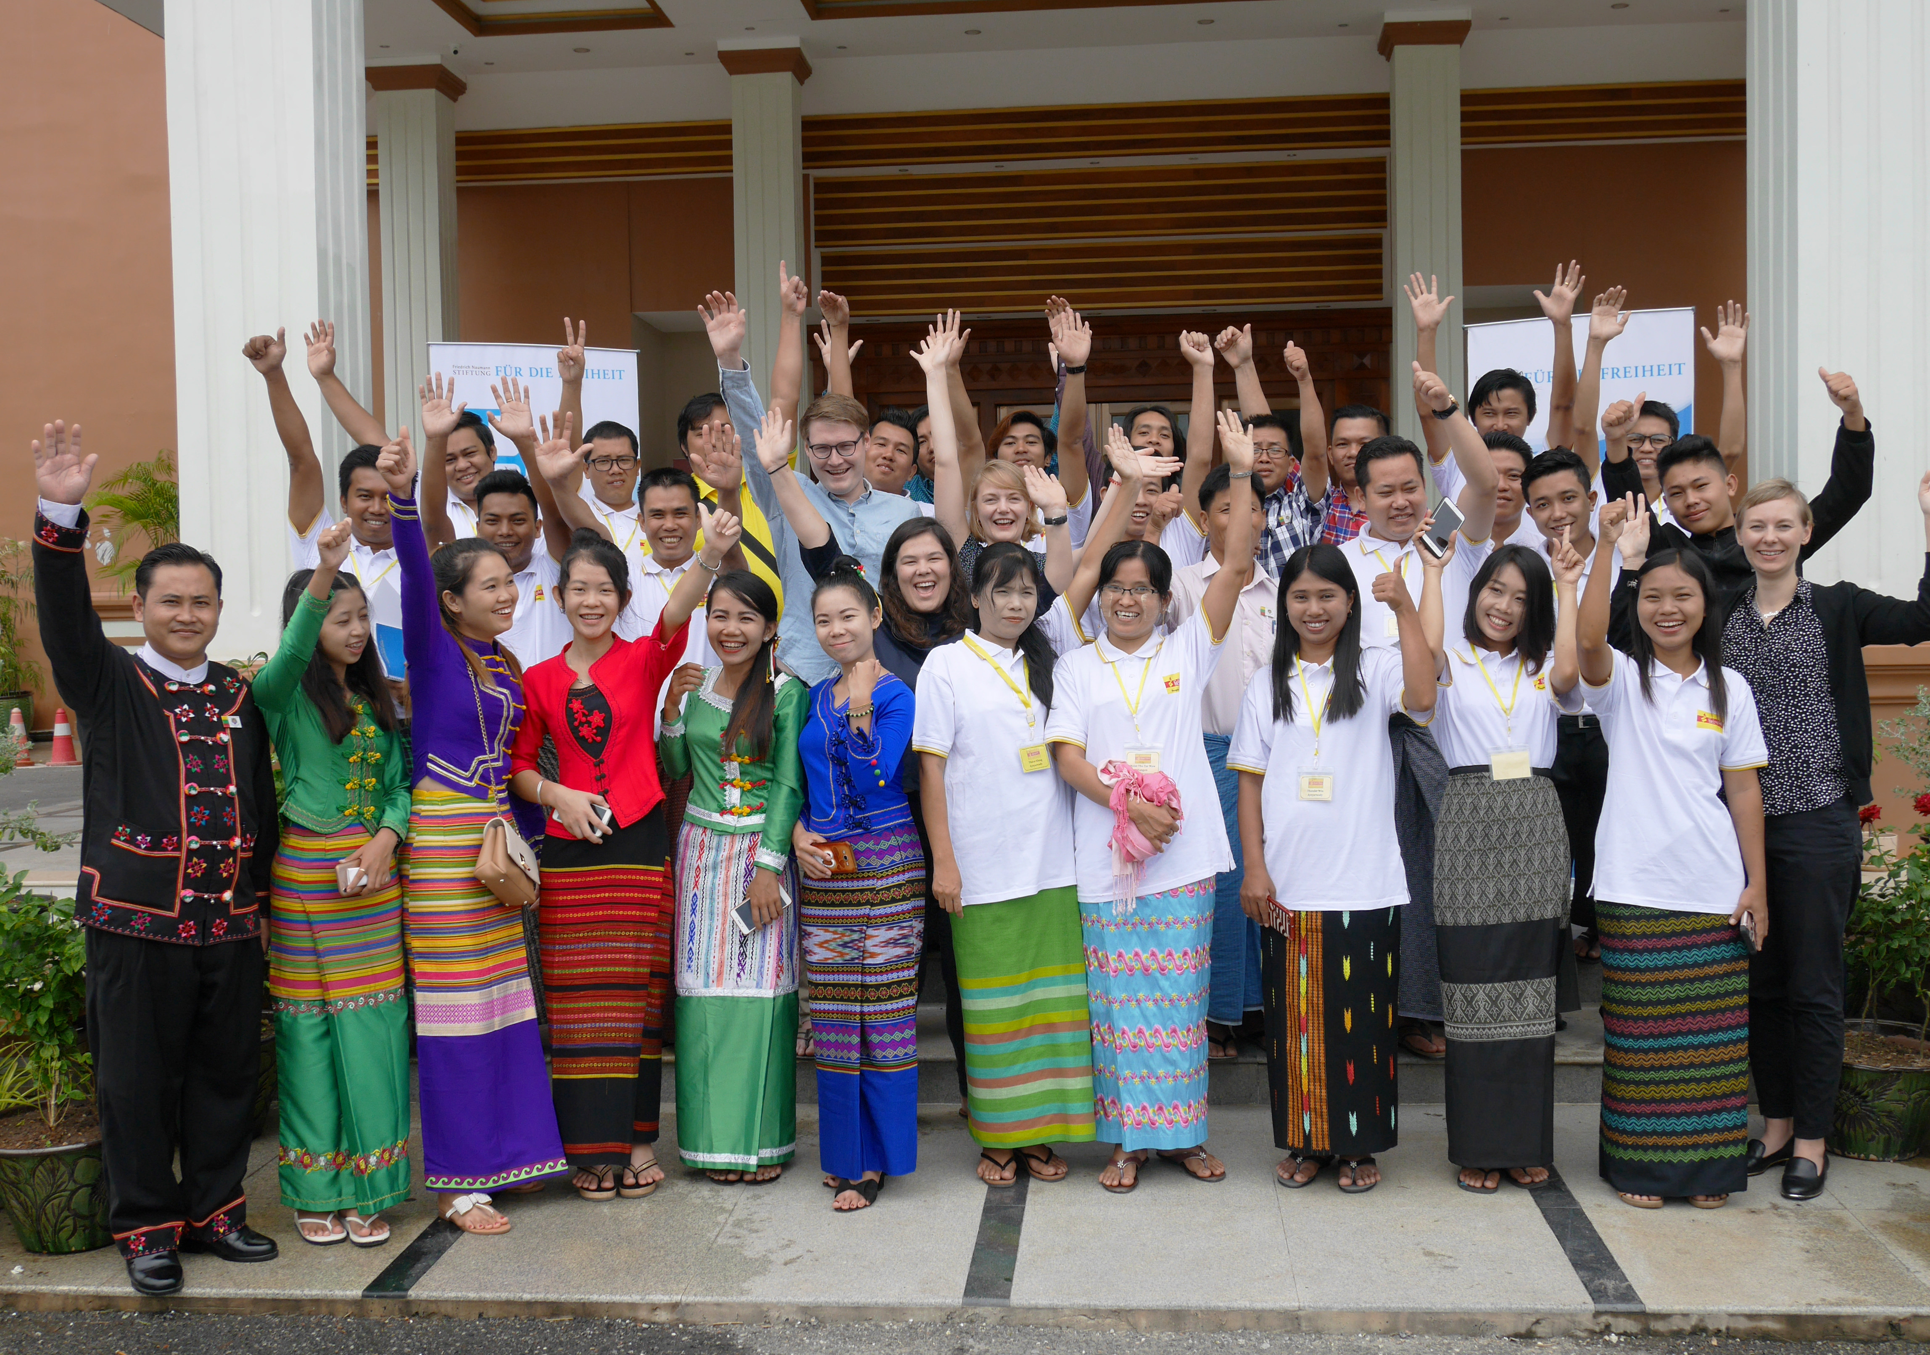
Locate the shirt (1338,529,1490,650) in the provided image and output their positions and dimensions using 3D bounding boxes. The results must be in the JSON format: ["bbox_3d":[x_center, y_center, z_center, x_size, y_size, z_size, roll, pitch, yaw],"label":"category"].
[{"bbox_3d":[1.183,-0.136,5.500,0.520,0.600,0.290,-1,4,6],"label":"shirt"}]

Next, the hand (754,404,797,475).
[{"bbox_3d":[-0.500,-0.624,5.280,0.115,0.185,0.055,-4,3,-6],"label":"hand"}]

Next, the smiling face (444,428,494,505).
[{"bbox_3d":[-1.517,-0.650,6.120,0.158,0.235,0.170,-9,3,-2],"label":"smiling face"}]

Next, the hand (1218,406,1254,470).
[{"bbox_3d":[0.663,-0.584,4.920,0.093,0.160,0.050,-11,3,6],"label":"hand"}]

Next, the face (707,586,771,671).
[{"bbox_3d":[-0.555,-0.121,4.940,0.148,0.200,0.150,3,2,5],"label":"face"}]

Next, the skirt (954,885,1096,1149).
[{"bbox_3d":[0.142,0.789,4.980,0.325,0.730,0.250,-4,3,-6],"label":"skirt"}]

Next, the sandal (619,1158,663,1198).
[{"bbox_3d":[-0.802,1.207,4.930,0.097,0.065,0.245,-2,3,-11],"label":"sandal"}]

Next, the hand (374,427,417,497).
[{"bbox_3d":[-1.341,-0.508,4.730,0.099,0.163,0.090,-1,2,-13],"label":"hand"}]

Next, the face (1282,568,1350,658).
[{"bbox_3d":[0.851,-0.158,4.840,0.160,0.210,0.150,0,3,14],"label":"face"}]

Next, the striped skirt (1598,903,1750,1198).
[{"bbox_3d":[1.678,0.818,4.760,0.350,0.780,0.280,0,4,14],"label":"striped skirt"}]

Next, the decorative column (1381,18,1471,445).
[{"bbox_3d":[3.615,-2.617,15.673,0.660,4.950,0.660,-1,4,5],"label":"decorative column"}]

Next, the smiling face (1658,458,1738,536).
[{"bbox_3d":[1.927,-0.476,5.280,0.155,0.190,0.150,-13,3,31],"label":"smiling face"}]

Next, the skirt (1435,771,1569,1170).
[{"bbox_3d":[1.333,0.728,4.985,0.328,0.978,0.280,-1,2,10],"label":"skirt"}]

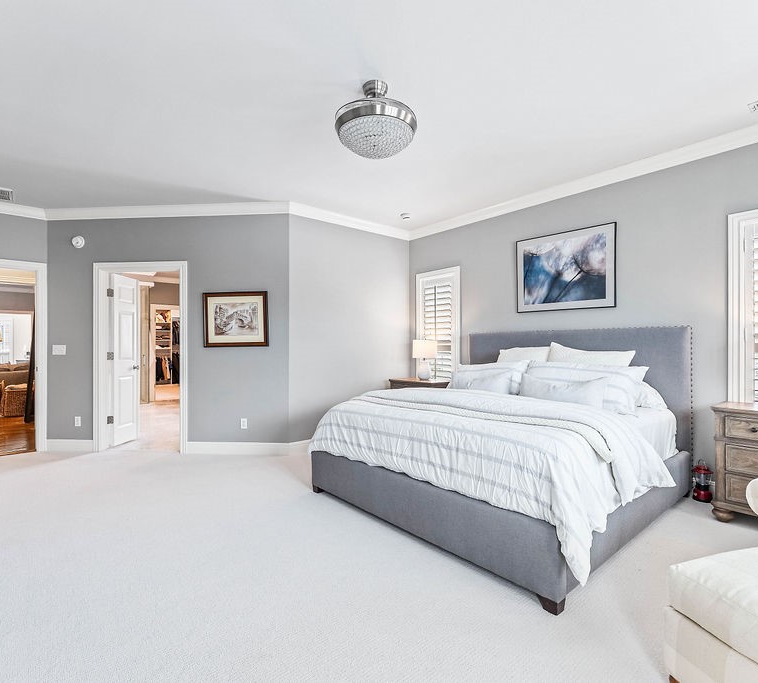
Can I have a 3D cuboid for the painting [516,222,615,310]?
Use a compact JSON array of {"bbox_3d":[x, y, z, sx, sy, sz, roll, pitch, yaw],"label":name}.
[{"bbox_3d":[1.786,-0.687,3.925,0.035,0.765,0.980,0,-1,-41],"label":"painting"}]

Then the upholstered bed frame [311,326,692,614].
[{"bbox_3d":[0.975,0.565,3.214,2.160,1.330,2.070,0,-1,-41],"label":"upholstered bed frame"}]

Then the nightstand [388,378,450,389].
[{"bbox_3d":[0.584,0.868,4.938,0.420,0.750,0.950,0,-1,-41],"label":"nightstand"}]

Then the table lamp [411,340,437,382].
[{"bbox_3d":[0.573,0.229,5.014,0.305,0.520,0.305,0,0,0],"label":"table lamp"}]

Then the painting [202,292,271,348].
[{"bbox_3d":[-1.568,-0.240,4.377,0.735,0.600,0.035,0,0,4],"label":"painting"}]

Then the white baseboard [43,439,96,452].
[{"bbox_3d":[-3.490,1.186,4.512,0.550,0.130,0.020,0,0,4],"label":"white baseboard"}]

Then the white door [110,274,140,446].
[{"bbox_3d":[-3.108,0.222,4.883,0.036,2.030,0.420,0,0,3],"label":"white door"}]

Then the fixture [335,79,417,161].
[{"bbox_3d":[-0.016,-1.309,2.347,0.490,0.390,0.490,0,0,0],"label":"fixture"}]

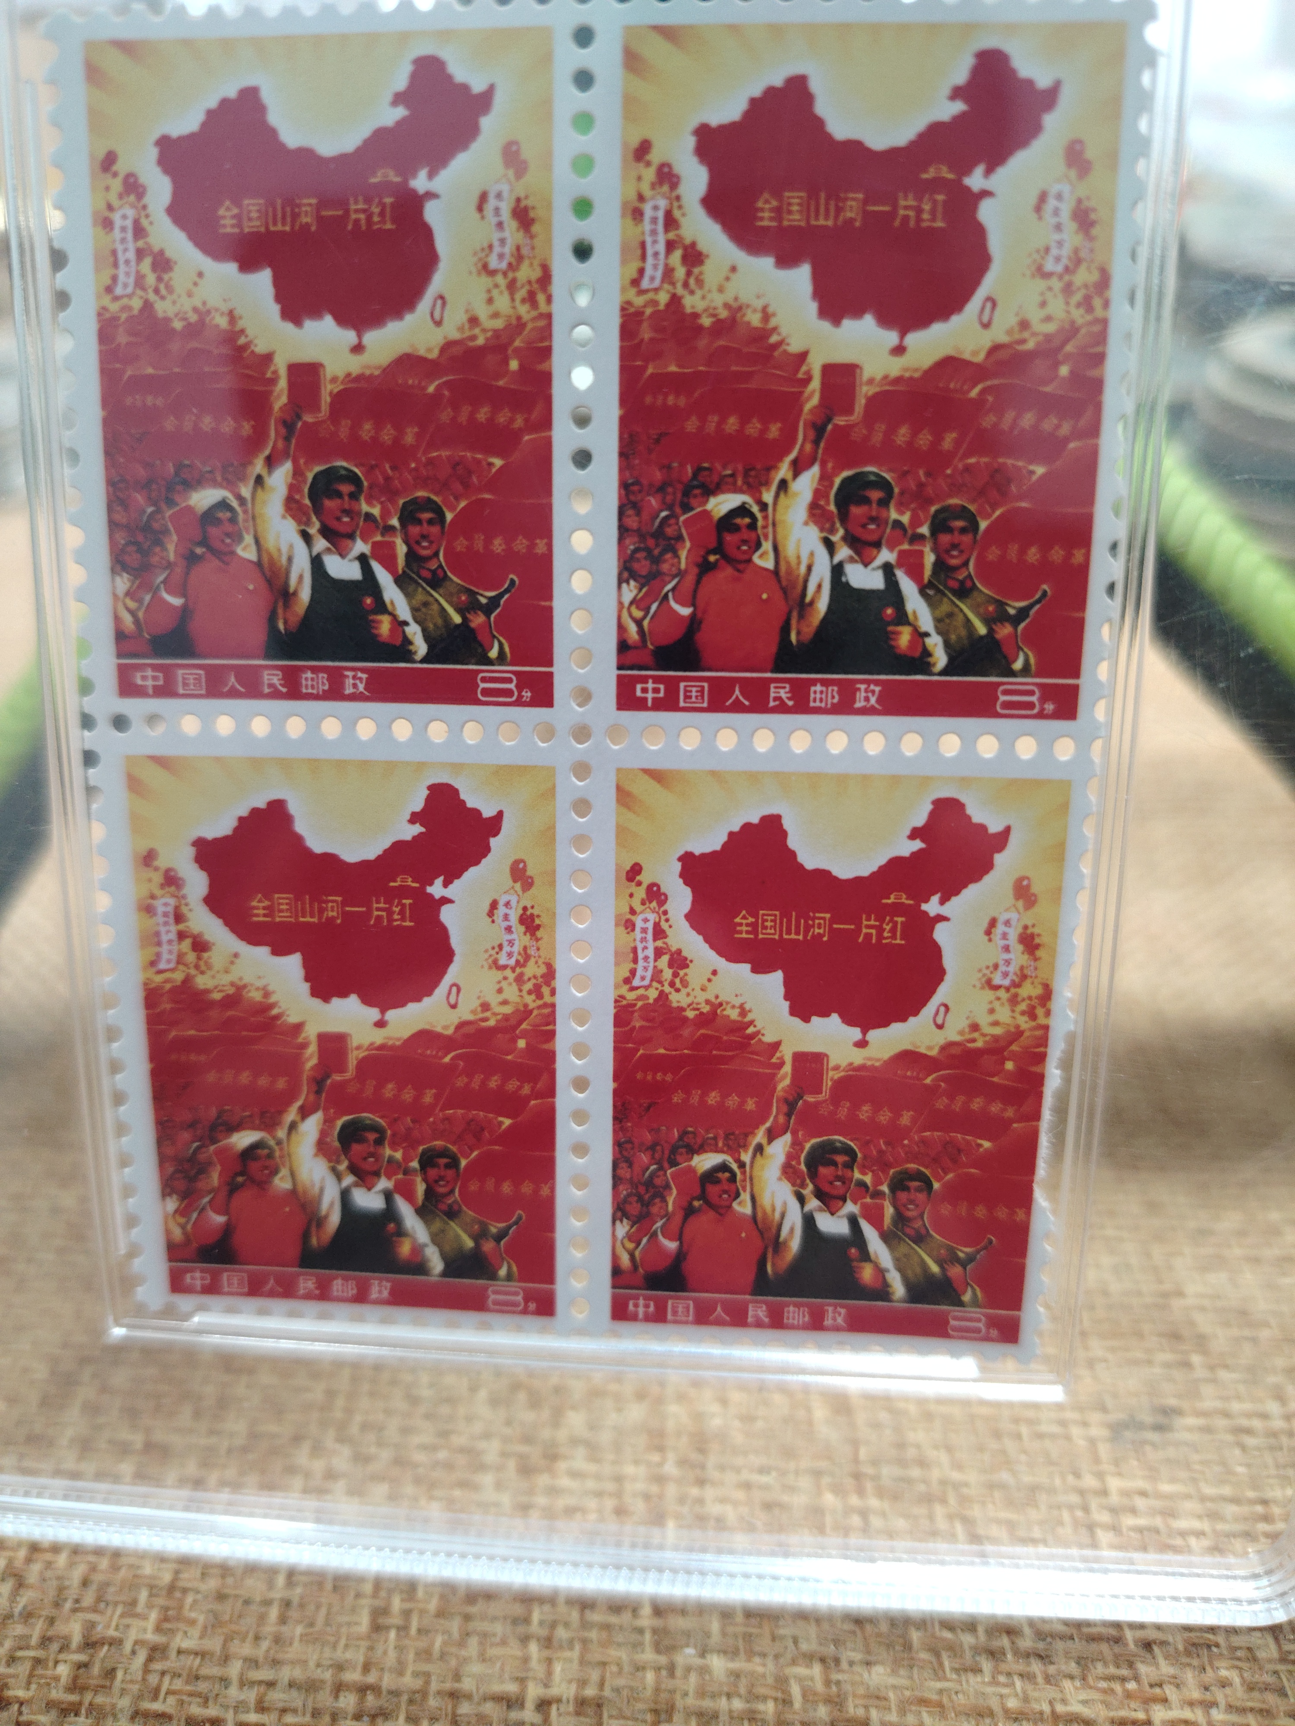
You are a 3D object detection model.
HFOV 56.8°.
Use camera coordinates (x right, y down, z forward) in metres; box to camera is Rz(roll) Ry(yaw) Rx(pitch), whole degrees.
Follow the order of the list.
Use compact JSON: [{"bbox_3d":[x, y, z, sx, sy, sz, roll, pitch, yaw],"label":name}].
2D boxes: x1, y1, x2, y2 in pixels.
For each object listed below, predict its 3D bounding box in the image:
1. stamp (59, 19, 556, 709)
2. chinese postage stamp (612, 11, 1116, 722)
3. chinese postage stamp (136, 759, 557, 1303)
[{"bbox_3d":[-0.019,-0.028,0.069,0.027,0.037,0.001,2,9,5],"label":"stamp"},{"bbox_3d":[0.012,-0.027,0.067,0.027,0.037,0.001,2,9,3],"label":"chinese postage stamp"},{"bbox_3d":[-0.019,0.012,0.077,0.027,0.037,0.001,2,13,5],"label":"chinese postage stamp"}]

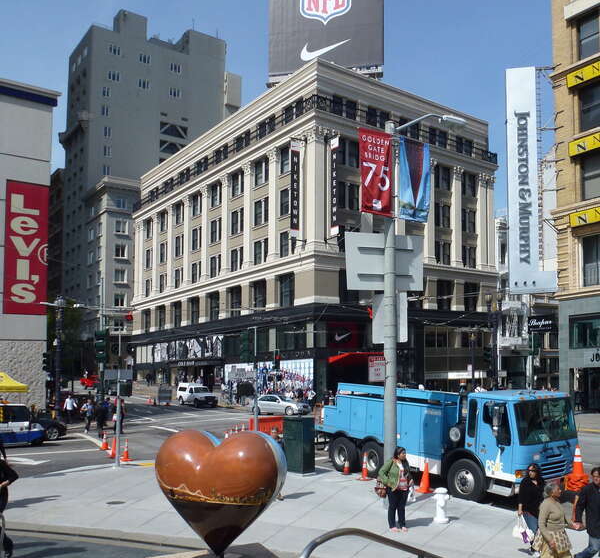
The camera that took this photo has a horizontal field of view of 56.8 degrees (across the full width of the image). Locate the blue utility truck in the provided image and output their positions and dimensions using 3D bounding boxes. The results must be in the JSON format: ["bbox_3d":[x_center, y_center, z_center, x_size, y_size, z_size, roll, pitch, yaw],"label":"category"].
[{"bbox_3d":[3.850,4.491,16.420,2.480,2.700,7.700,5,-8,-36],"label":"blue utility truck"}]

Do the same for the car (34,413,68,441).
[{"bbox_3d":[-12.930,6.680,25.389,4.500,1.480,1.800,5,-9,-36],"label":"car"}]

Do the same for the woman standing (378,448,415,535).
[{"bbox_3d":[1.852,4.070,10.700,0.620,1.640,0.480,6,-9,-43],"label":"woman standing"}]

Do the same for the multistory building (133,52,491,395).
[{"bbox_3d":[-0.909,-1.836,71.780,24.916,29.893,41.500,5,-9,-36],"label":"multistory building"}]

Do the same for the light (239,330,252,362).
[{"bbox_3d":[-1.867,2.278,19.000,0.420,1.080,0.360,4,-8,-34],"label":"light"}]

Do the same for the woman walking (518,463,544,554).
[{"bbox_3d":[4.250,4.154,10.100,0.500,1.620,0.420,0,-7,-5],"label":"woman walking"}]

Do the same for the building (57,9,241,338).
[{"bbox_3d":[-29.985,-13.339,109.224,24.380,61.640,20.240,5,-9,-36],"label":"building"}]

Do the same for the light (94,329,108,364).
[{"bbox_3d":[-6.584,2.239,18.400,0.420,1.080,0.360,4,-8,-34],"label":"light"}]

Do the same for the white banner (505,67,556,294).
[{"bbox_3d":[12.572,-5.547,30.490,2.450,12.745,0.450,-1,-7,9],"label":"white banner"}]

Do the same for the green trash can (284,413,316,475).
[{"bbox_3d":[-0.046,5.027,16.900,0.550,1.720,0.820,5,-9,-36],"label":"green trash can"}]

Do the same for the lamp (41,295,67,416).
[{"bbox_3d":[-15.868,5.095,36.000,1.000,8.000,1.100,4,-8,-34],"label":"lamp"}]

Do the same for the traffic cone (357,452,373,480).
[{"bbox_3d":[1.756,5.070,15.045,0.380,0.720,0.380,5,-9,-36],"label":"traffic cone"}]

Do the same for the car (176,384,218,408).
[{"bbox_3d":[-8.468,9.515,45.908,1.780,1.740,4.850,5,-9,-36],"label":"car"}]

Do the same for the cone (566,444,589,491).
[{"bbox_3d":[6.954,4.724,13.900,0.500,1.180,0.500,5,-9,-37],"label":"cone"}]

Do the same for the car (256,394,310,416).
[{"bbox_3d":[-1.221,8.895,39.789,4.420,1.430,1.760,-4,-8,29],"label":"car"}]

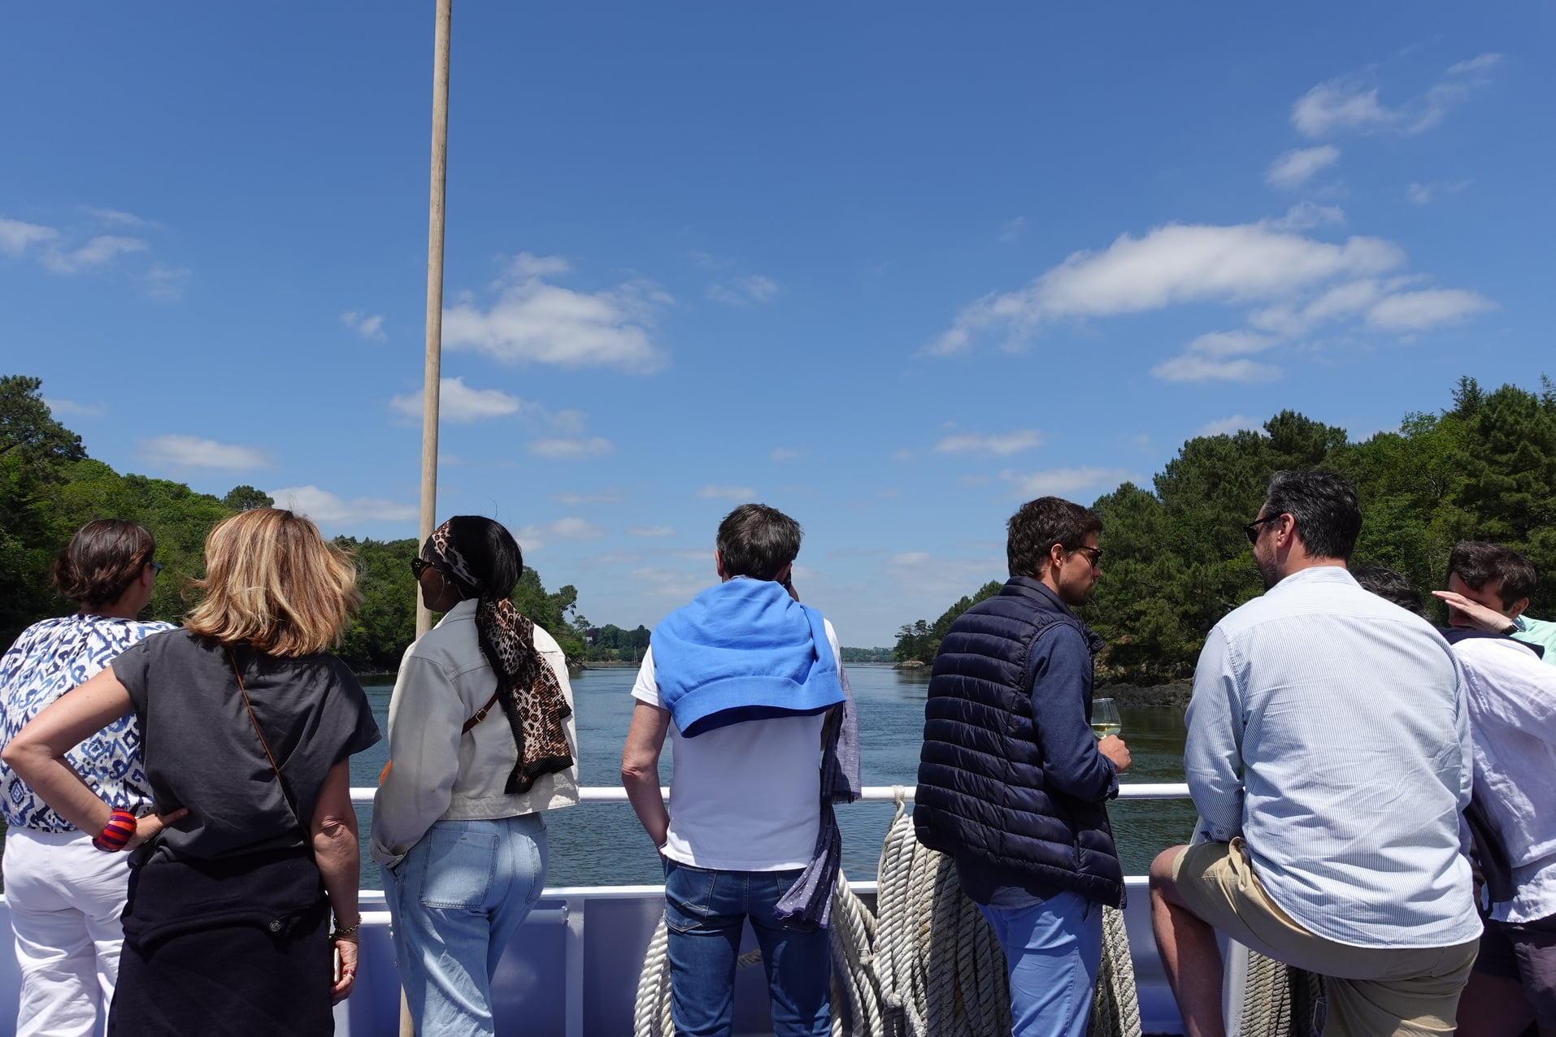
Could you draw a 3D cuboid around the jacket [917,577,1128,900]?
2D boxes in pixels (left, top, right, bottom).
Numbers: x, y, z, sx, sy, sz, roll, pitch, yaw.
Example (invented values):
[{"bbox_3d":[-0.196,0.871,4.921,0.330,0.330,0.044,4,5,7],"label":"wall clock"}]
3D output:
[{"bbox_3d":[0.521,0.475,2.359,0.360,0.703,0.460,3,-8,-24],"label":"jacket"}]

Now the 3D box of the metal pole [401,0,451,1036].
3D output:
[{"bbox_3d":[-0.918,0.009,2.822,0.043,3.200,0.043,0,-7,0],"label":"metal pole"}]

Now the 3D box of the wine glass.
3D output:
[{"bbox_3d":[0.725,0.475,2.359,0.070,0.168,0.070,-8,-7,-1],"label":"wine glass"}]

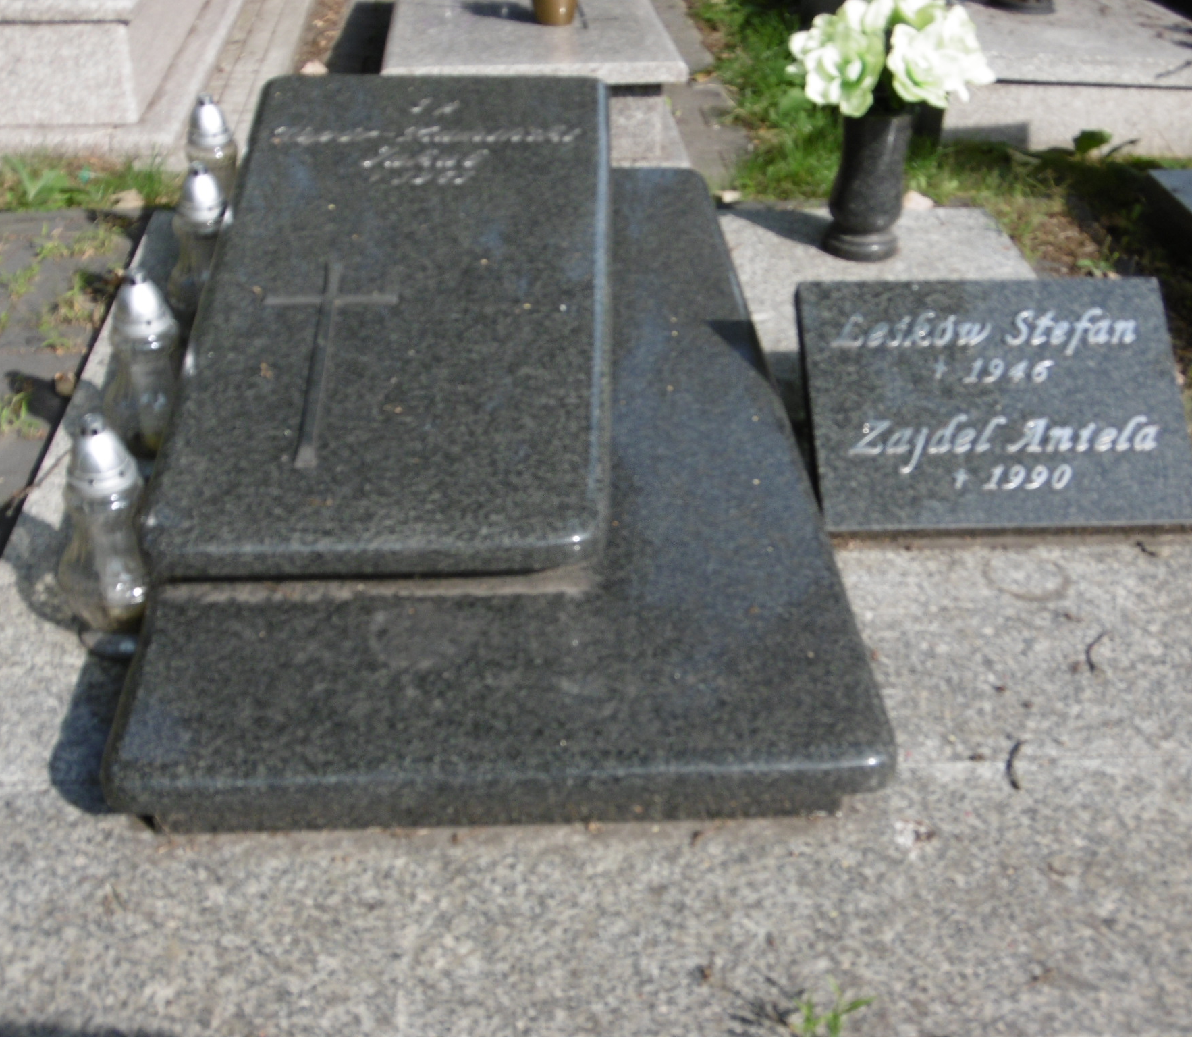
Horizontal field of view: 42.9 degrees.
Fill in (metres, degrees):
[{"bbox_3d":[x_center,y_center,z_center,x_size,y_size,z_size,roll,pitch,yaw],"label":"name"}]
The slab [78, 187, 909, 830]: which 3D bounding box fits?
[{"bbox_3d":[-0.149,-0.287,2.280,0.856,0.415,1.717,-1,34,-4],"label":"slab"}]

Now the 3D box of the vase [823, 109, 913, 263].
[{"bbox_3d":[0.533,-0.673,2.996,0.146,0.290,0.146,-1,34,-4],"label":"vase"}]

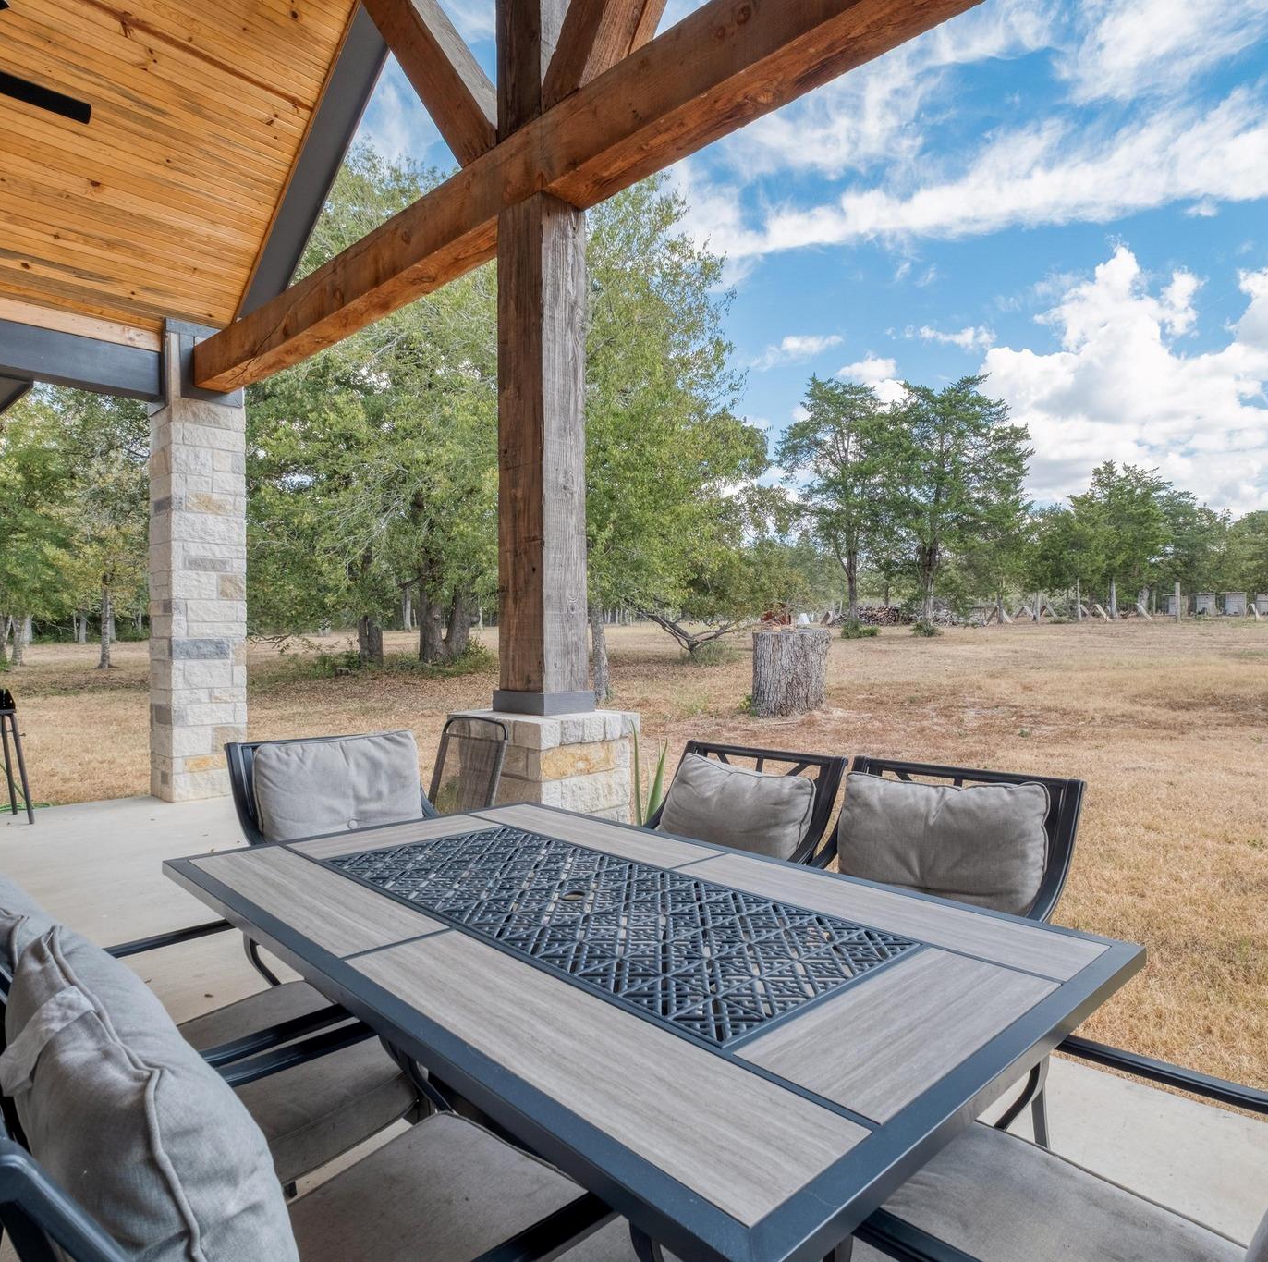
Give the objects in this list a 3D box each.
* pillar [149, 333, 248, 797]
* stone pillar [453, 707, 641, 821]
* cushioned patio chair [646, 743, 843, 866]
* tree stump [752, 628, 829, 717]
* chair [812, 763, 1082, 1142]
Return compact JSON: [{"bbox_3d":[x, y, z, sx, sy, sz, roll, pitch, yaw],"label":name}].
[{"bbox_3d":[-3.525,-0.519,6.378,0.530,3.660,0.530,-1,-1,41],"label":"pillar"},{"bbox_3d":[-0.419,0.822,3.630,0.610,0.870,0.610,-1,-1,41],"label":"stone pillar"},{"bbox_3d":[0.167,0.787,2.100,0.575,0.895,0.700,-1,-1,43],"label":"cushioned patio chair"},{"bbox_3d":[1.849,0.488,9.300,0.880,1.000,0.880,0,-1,0],"label":"tree stump"},{"bbox_3d":[0.592,0.780,1.725,0.575,0.895,0.700,-1,-1,44],"label":"chair"}]

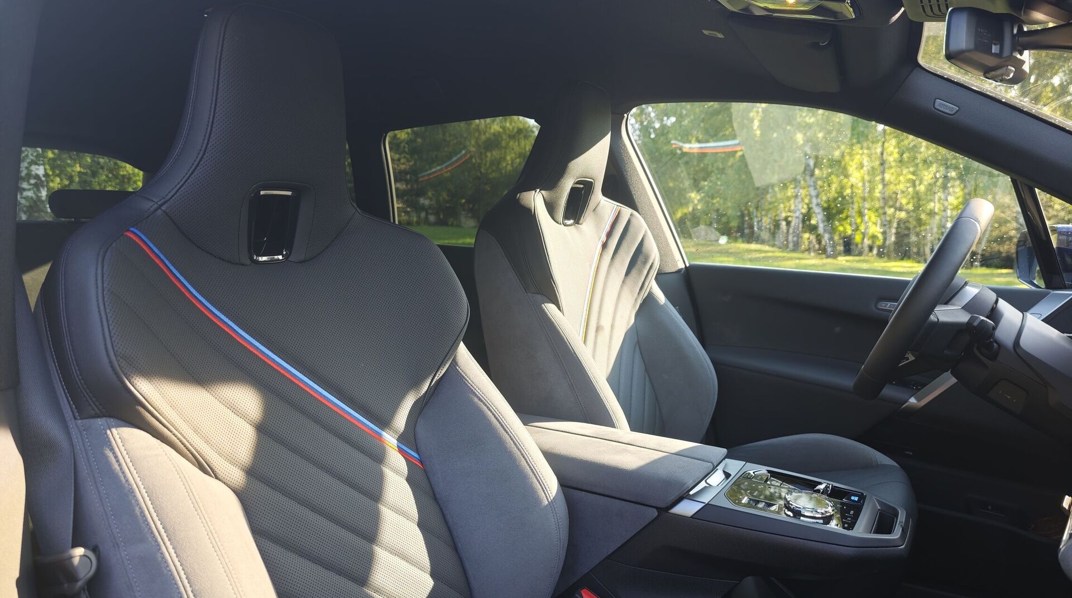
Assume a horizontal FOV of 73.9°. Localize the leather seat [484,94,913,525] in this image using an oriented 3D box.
[{"bbox_3d":[0.306,0.059,1.392,0.820,0.985,0.560,5,8,33],"label":"leather seat"}]

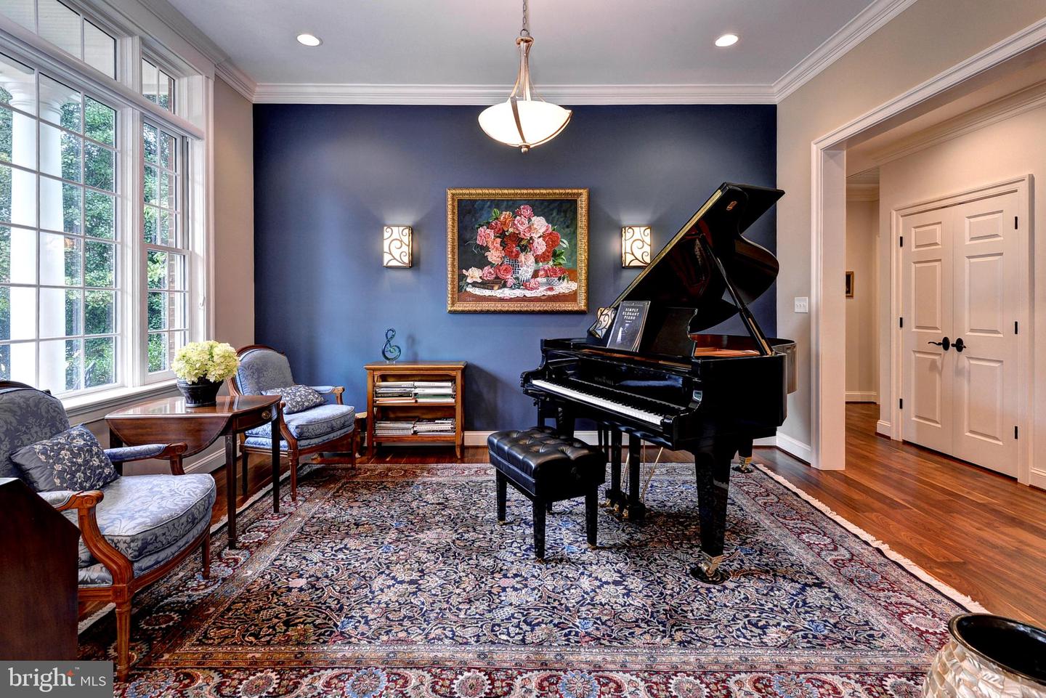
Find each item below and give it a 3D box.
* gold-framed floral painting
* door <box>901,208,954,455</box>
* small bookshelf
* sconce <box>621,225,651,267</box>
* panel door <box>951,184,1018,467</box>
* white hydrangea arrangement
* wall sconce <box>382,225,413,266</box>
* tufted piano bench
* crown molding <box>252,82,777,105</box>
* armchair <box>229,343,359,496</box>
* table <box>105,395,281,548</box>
[{"bbox_3d":[-0.047,-0.849,4.040,1.221,1.073,0.050,0,3,-1],"label":"gold-framed floral painting"},{"bbox_3d":[3.419,-0.157,3.940,0.045,2.020,0.465,0,3,-2],"label":"door"},{"bbox_3d":[-0.877,0.498,3.911,0.819,0.735,0.309,0,3,-1],"label":"small bookshelf"},{"bbox_3d":[0.975,-0.873,4.015,0.226,0.355,0.100,0,3,-1],"label":"sconce"},{"bbox_3d":[3.438,-0.112,3.465,0.045,2.020,0.465,0,3,-2],"label":"panel door"},{"bbox_3d":[-1.739,0.072,2.550,0.320,0.240,0.310,0,3,-1],"label":"white hydrangea arrangement"},{"bbox_3d":[-1.084,-0.876,4.015,0.226,0.355,0.100,0,3,-1],"label":"wall sconce"},{"bbox_3d":[0.117,0.760,2.505,0.400,0.480,0.580,-1,3,-24],"label":"tufted piano bench"},{"bbox_3d":[-0.066,-2.205,4.025,4.579,0.144,0.080,0,3,-1],"label":"crown molding"},{"bbox_3d":[-1.632,0.449,3.299,0.720,0.950,0.660,1,3,17],"label":"armchair"},{"bbox_3d":[-1.740,0.653,2.525,0.660,0.690,0.500,0,3,0],"label":"table"}]

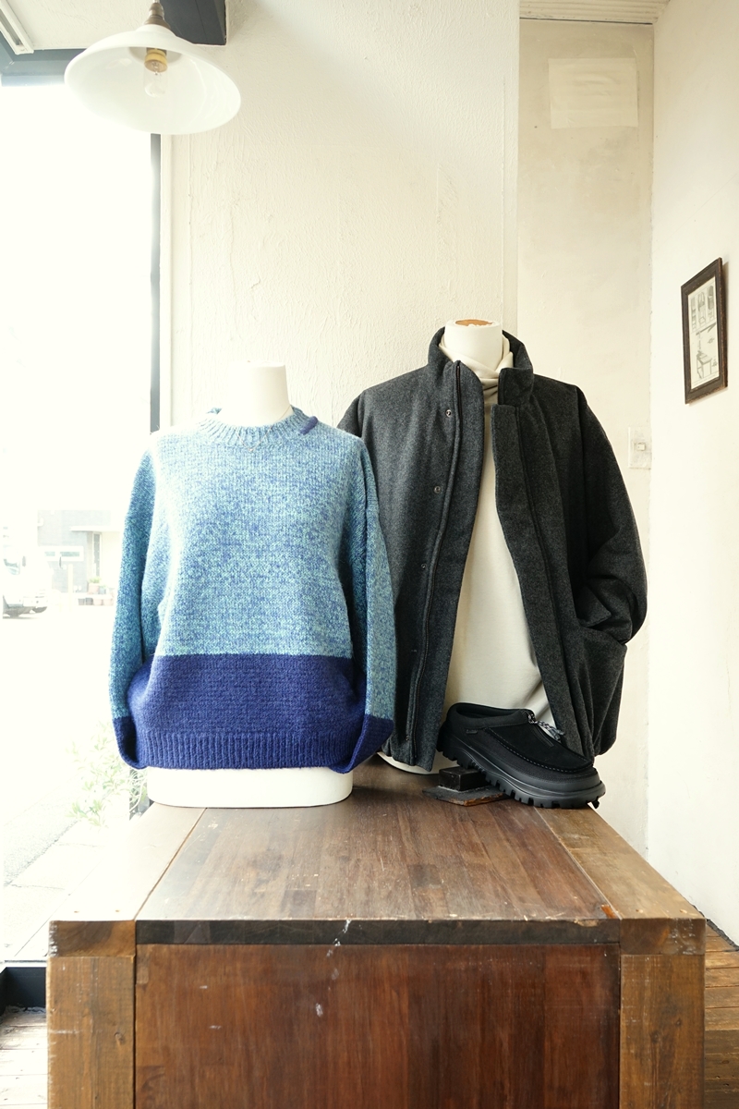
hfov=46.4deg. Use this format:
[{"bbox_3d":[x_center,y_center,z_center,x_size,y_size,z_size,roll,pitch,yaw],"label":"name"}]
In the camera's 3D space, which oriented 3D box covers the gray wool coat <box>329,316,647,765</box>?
[{"bbox_3d":[0.216,-0.030,1.700,0.590,0.845,0.310,1,-1,-14],"label":"gray wool coat"}]

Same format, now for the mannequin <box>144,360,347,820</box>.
[{"bbox_3d":[-0.200,0.035,1.450,0.360,0.720,0.235,0,-1,-2],"label":"mannequin"}]

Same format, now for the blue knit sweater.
[{"bbox_3d":[-0.200,0.049,1.480,0.485,0.595,0.270,0,-1,-4],"label":"blue knit sweater"}]

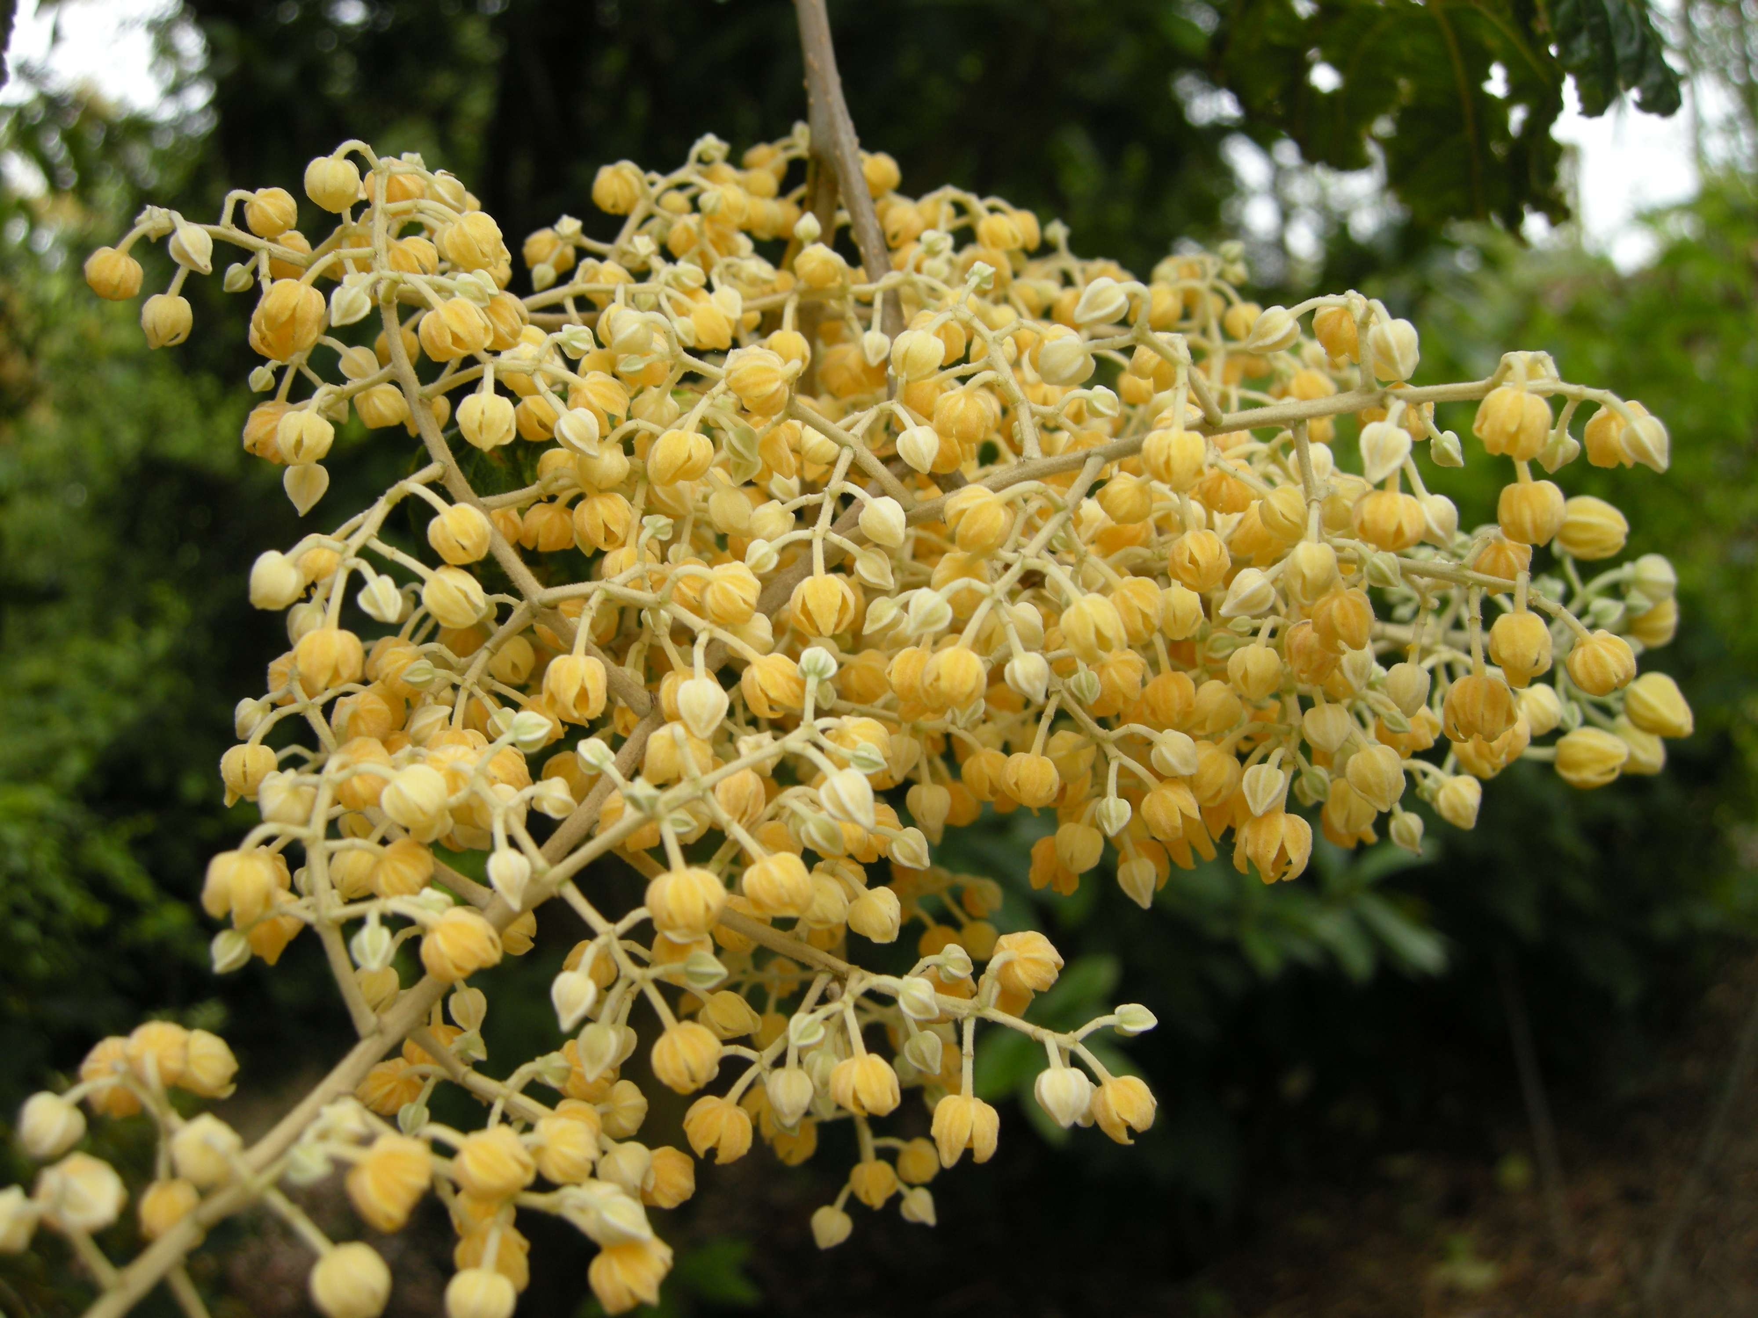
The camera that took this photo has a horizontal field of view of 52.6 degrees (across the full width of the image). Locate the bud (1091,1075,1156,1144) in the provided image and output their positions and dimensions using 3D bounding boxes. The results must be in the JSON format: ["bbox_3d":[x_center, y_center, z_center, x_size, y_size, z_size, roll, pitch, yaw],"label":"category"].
[{"bbox_3d":[0.033,0.062,0.242,0.009,0.009,0.009,-18,-9,0],"label":"bud"}]

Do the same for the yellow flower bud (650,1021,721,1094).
[{"bbox_3d":[-0.025,0.051,0.228,0.009,0.009,0.009,-17,-26,0],"label":"yellow flower bud"}]

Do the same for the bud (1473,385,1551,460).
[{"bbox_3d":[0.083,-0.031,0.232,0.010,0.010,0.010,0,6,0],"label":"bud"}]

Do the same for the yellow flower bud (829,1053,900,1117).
[{"bbox_3d":[-0.002,0.058,0.240,0.009,0.009,0.009,-6,-12,0],"label":"yellow flower bud"}]

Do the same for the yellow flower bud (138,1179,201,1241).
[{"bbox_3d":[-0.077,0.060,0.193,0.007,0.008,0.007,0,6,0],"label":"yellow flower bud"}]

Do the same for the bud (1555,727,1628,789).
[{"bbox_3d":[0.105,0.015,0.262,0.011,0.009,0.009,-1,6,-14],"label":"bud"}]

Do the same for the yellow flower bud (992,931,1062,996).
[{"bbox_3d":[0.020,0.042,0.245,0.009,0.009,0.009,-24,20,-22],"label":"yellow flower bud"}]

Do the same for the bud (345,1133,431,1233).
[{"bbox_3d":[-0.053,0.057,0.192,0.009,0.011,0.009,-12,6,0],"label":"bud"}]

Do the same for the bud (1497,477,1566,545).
[{"bbox_3d":[0.091,-0.020,0.247,0.009,0.009,0.009,-6,-6,0],"label":"bud"}]

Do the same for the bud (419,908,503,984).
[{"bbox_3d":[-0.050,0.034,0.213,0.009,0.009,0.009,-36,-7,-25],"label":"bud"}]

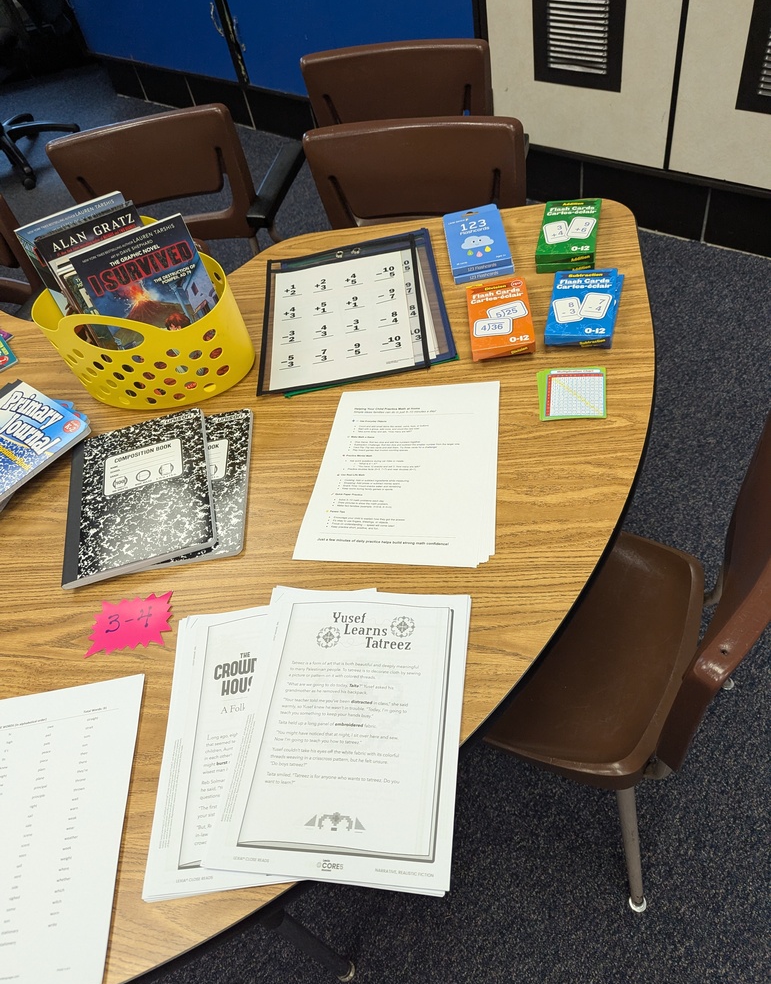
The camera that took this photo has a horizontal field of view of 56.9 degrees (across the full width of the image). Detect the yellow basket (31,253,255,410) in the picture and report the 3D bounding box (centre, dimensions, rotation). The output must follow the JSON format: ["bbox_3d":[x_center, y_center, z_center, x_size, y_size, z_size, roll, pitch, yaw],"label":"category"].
[{"bbox_3d":[-0.358,-0.259,1.047,0.312,0.183,0.216,9,55,20],"label":"yellow basket"}]

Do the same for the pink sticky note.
[{"bbox_3d":[-0.293,0.151,0.821,0.102,0.003,0.074,-10,50,6],"label":"pink sticky note"}]

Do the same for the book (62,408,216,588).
[{"bbox_3d":[-0.318,-0.001,0.923,0.188,0.013,0.246,-16,50,0],"label":"book"}]

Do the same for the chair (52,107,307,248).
[{"bbox_3d":[-0.479,-0.406,1.729,0.470,0.760,0.500,-9,50,5],"label":"chair"}]

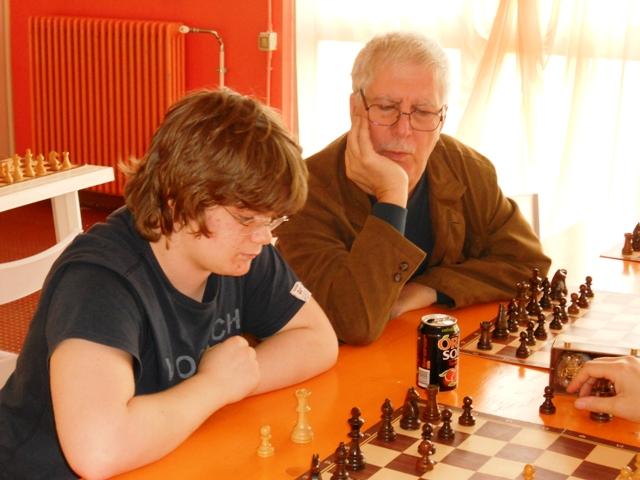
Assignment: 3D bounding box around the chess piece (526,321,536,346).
[{"bbox_3d":[0.362,0.161,2.065,0.025,0.045,0.025,9,16,29],"label":"chess piece"}]

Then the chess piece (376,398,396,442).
[{"bbox_3d":[0.095,0.251,1.685,0.025,0.059,0.025,0,14,0],"label":"chess piece"}]

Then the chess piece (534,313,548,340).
[{"bbox_3d":[0.394,0.153,2.136,0.024,0.045,0.024,0,14,0],"label":"chess piece"}]

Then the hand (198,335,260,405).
[{"bbox_3d":[-0.140,0.201,1.860,0.100,0.088,0.080,-13,19,-41],"label":"hand"}]

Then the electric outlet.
[{"bbox_3d":[-0.236,-0.907,5.500,0.065,0.080,0.050,9,17,30],"label":"electric outlet"}]

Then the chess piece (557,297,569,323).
[{"bbox_3d":[0.446,0.129,2.195,0.022,0.045,0.022,0,14,0],"label":"chess piece"}]

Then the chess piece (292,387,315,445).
[{"bbox_3d":[-0.024,0.245,1.669,0.031,0.074,0.031,1,14,0],"label":"chess piece"}]

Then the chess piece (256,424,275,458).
[{"bbox_3d":[-0.077,0.279,1.681,0.025,0.043,0.025,0,14,0],"label":"chess piece"}]

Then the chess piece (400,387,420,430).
[{"bbox_3d":[0.133,0.243,1.753,0.031,0.060,0.031,9,17,29],"label":"chess piece"}]

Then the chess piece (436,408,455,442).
[{"bbox_3d":[0.182,0.261,1.718,0.024,0.043,0.024,9,17,29],"label":"chess piece"}]

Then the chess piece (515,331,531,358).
[{"bbox_3d":[0.340,0.175,2.006,0.025,0.045,0.025,1,14,0],"label":"chess piece"}]

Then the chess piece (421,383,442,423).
[{"bbox_3d":[0.163,0.239,1.755,0.027,0.048,0.027,0,14,0],"label":"chess piece"}]

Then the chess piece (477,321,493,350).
[{"bbox_3d":[0.283,0.163,2.056,0.024,0.045,0.024,0,14,0],"label":"chess piece"}]

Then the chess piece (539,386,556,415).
[{"bbox_3d":[0.339,0.237,1.781,0.025,0.043,0.025,9,16,29],"label":"chess piece"}]

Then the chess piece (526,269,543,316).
[{"bbox_3d":[0.405,0.097,2.264,0.030,0.089,0.030,9,17,29],"label":"chess piece"}]

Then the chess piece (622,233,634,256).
[{"bbox_3d":[0.684,0.010,2.667,0.025,0.049,0.025,9,16,29],"label":"chess piece"}]

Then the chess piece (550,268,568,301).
[{"bbox_3d":[0.472,0.086,2.366,0.032,0.060,0.032,3,15,11],"label":"chess piece"}]

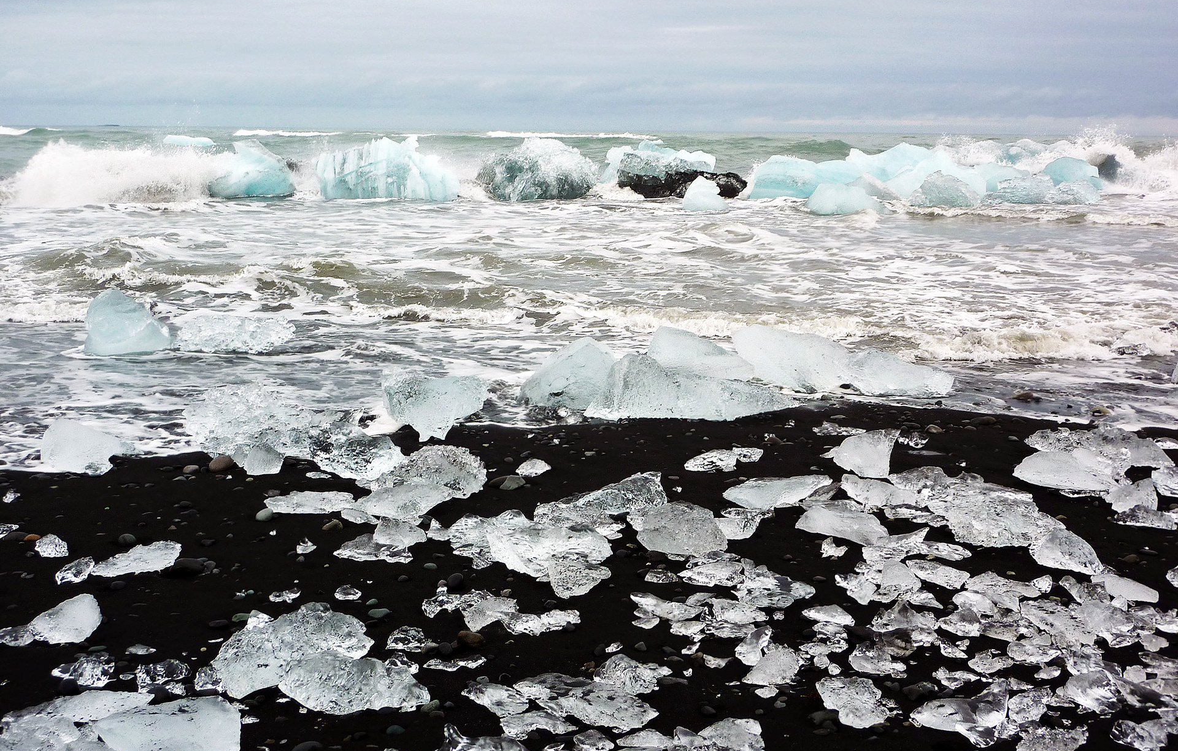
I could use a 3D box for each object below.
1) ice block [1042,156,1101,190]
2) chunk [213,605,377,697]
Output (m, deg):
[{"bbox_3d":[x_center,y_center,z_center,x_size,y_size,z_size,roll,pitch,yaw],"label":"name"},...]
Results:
[{"bbox_3d":[16.628,-6.903,46.816,1.900,1.200,1.500,0,10,0],"label":"ice block"},{"bbox_3d":[-0.956,0.843,4.331,0.485,0.190,0.340,-3,11,-18],"label":"chunk"}]

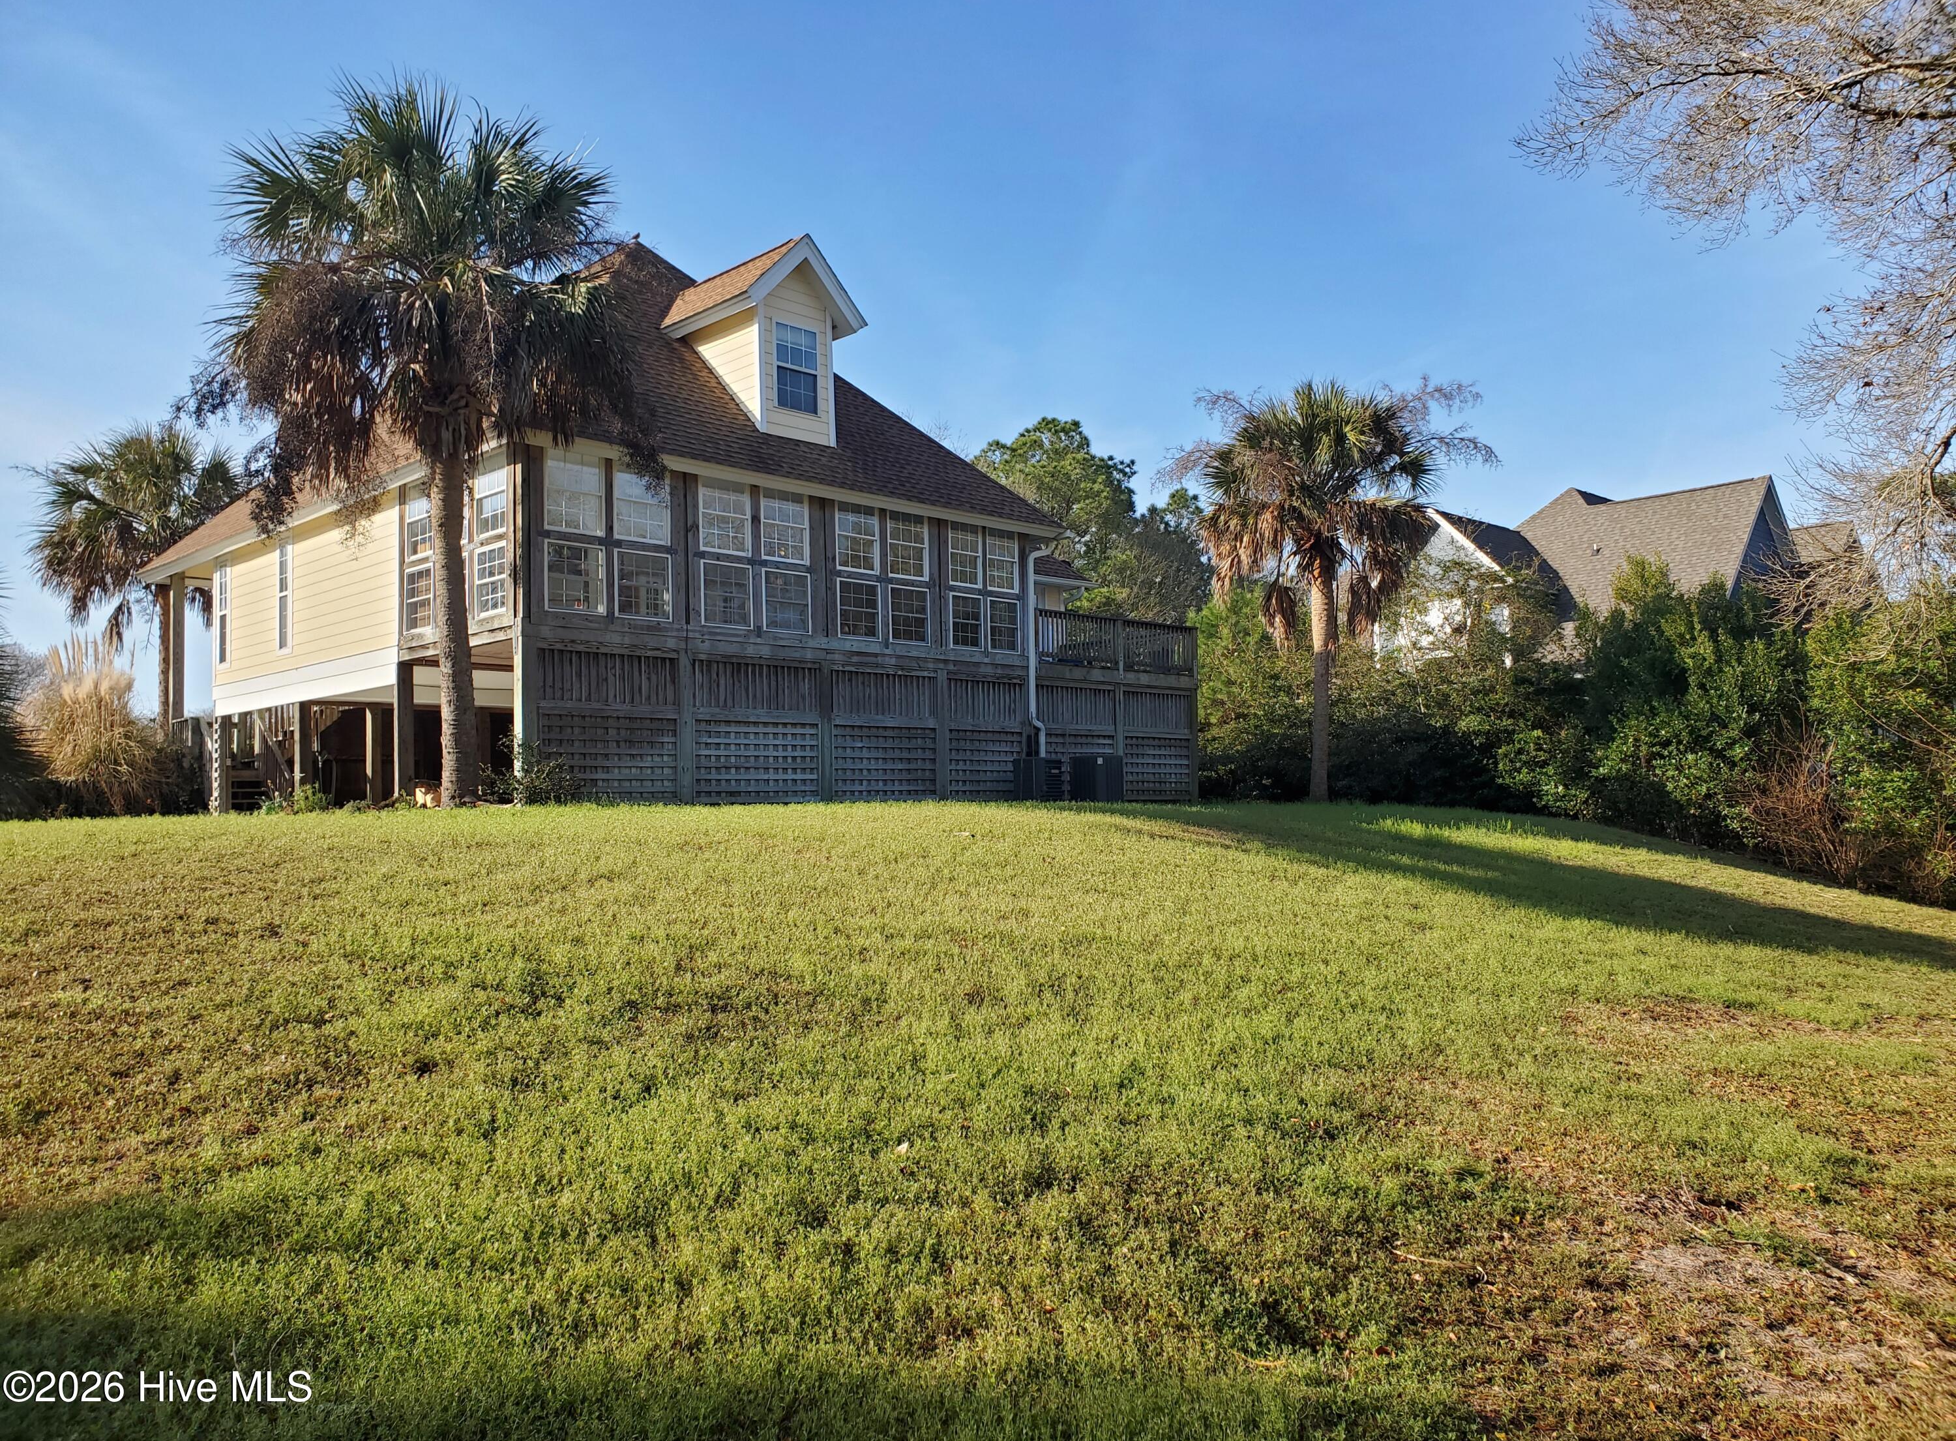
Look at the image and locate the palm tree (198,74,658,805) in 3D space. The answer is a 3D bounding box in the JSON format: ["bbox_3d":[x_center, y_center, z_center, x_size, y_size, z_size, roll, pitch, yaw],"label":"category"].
[{"bbox_3d":[-6.170,-3.106,16.500,4.800,8.170,4.800,-1,-4,0],"label":"palm tree"}]

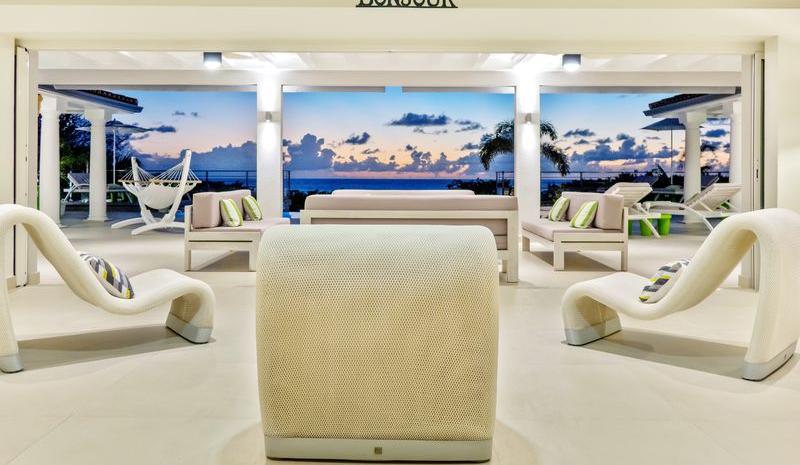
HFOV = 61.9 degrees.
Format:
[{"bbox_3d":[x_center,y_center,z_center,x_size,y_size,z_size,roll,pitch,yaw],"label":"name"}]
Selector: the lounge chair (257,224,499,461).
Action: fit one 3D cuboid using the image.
[{"bbox_3d":[-0.056,0.333,2.790,0.805,0.795,1.190,0,4,2],"label":"lounge chair"}]

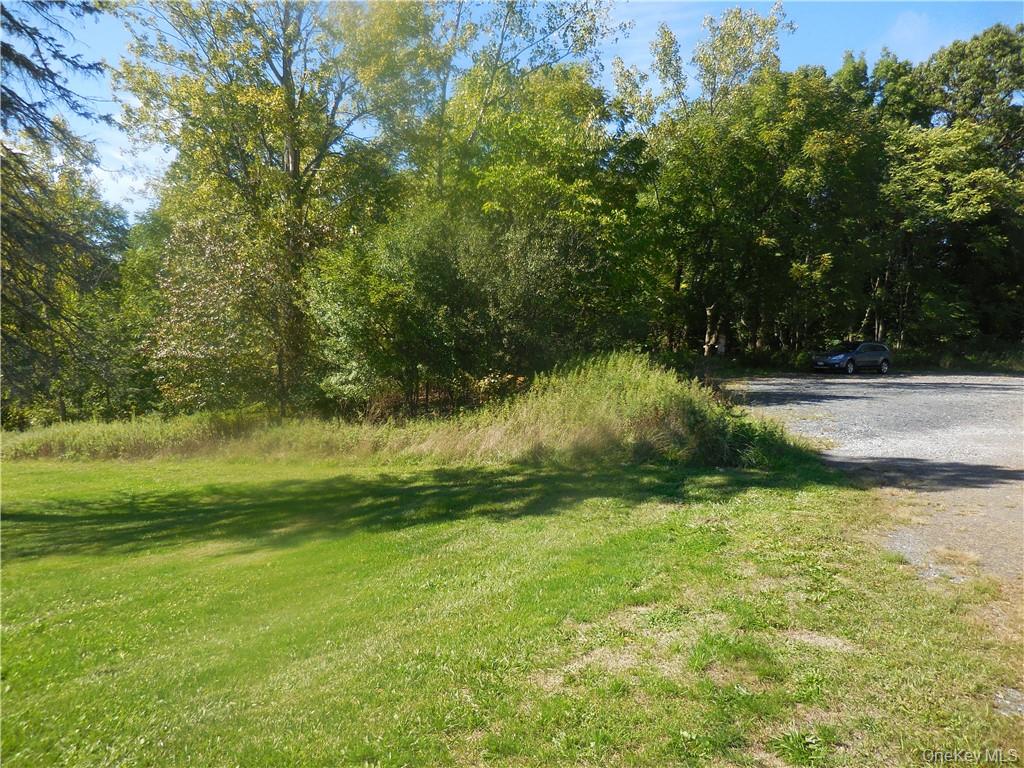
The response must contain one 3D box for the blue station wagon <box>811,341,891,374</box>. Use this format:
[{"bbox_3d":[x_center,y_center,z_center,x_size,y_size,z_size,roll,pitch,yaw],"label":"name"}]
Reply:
[{"bbox_3d":[16.920,-1.270,36.750,4.760,1.630,1.820,-1,3,-31],"label":"blue station wagon"}]

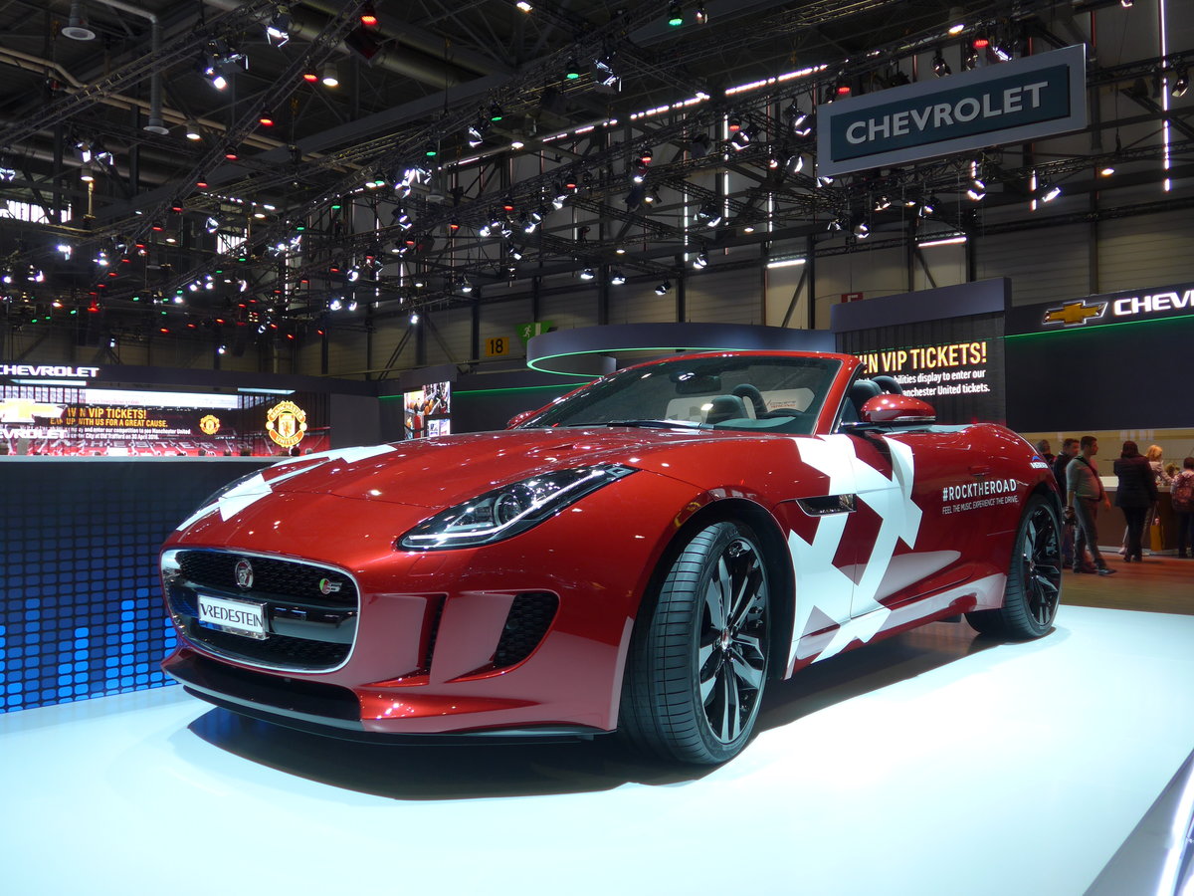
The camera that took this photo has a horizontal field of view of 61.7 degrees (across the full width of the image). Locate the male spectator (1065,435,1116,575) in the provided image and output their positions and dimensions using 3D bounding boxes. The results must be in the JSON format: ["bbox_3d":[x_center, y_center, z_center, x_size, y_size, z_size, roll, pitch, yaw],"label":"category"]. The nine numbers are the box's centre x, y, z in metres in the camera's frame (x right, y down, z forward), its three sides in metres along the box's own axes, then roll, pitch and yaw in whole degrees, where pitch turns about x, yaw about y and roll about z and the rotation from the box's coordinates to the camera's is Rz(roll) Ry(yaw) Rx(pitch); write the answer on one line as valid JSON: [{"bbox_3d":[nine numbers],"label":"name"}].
[{"bbox_3d":[6.223,0.721,12.600,0.550,1.755,0.580,-1,-1,38],"label":"male spectator"}]

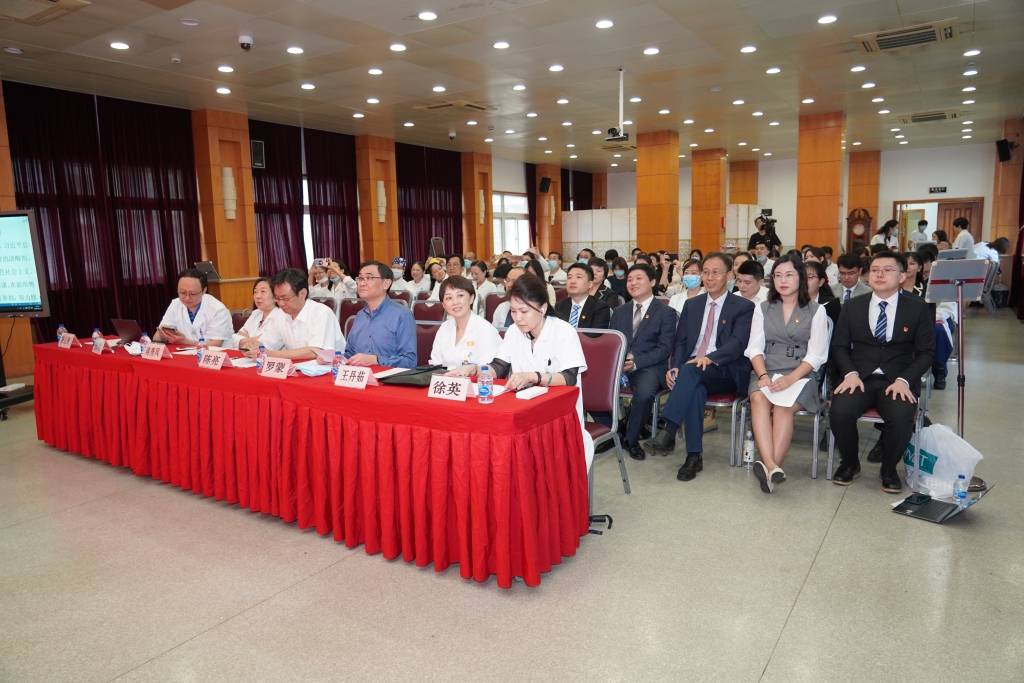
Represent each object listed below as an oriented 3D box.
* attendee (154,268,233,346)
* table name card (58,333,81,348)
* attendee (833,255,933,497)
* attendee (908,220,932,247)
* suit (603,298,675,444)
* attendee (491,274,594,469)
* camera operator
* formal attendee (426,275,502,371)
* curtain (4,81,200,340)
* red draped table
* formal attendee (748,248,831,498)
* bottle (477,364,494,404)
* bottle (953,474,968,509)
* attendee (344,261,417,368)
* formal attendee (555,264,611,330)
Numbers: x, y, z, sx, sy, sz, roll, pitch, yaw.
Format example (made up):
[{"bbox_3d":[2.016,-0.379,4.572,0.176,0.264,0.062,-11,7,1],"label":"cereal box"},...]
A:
[{"bbox_3d":[-2.356,0.118,5.136,0.540,1.280,0.720,1,8,19],"label":"attendee"},{"bbox_3d":[-3.262,-0.005,5.043,0.200,0.100,0.085,4,10,35],"label":"table name card"},{"bbox_3d":[2.120,0.164,3.957,0.550,1.345,0.650,4,10,33],"label":"attendee"},{"bbox_3d":[8.276,-1.607,13.923,0.500,1.710,0.320,0,8,6],"label":"attendee"},{"bbox_3d":[0.902,0.163,4.770,0.500,0.930,0.620,3,9,30],"label":"suit"},{"bbox_3d":[0.077,0.298,3.439,0.540,1.260,0.740,4,9,33],"label":"attendee"},{"bbox_3d":[4.019,-1.123,11.029,0.550,1.770,0.450,0,8,6],"label":"camera operator"},{"bbox_3d":[-0.279,0.264,3.789,0.500,1.250,0.720,3,9,28],"label":"formal attendee"},{"bbox_3d":[-5.348,-1.552,9.300,0.160,3.440,2.420,4,9,33],"label":"curtain"},{"bbox_3d":[-1.669,0.499,4.286,4.460,0.750,0.680,4,10,33],"label":"red draped table"},{"bbox_3d":[1.640,0.150,4.162,0.490,1.335,0.800,4,10,33],"label":"formal attendee"},{"bbox_3d":[-0.115,0.193,3.032,0.067,0.161,0.067,-1,8,0],"label":"bottle"},{"bbox_3d":[2.332,0.778,3.542,0.066,0.165,0.066,4,9,33],"label":"bottle"},{"bbox_3d":[-0.799,0.192,4.120,0.540,1.330,0.720,4,9,33],"label":"attendee"},{"bbox_3d":[0.496,0.076,5.000,0.520,1.250,0.720,3,9,30],"label":"formal attendee"}]

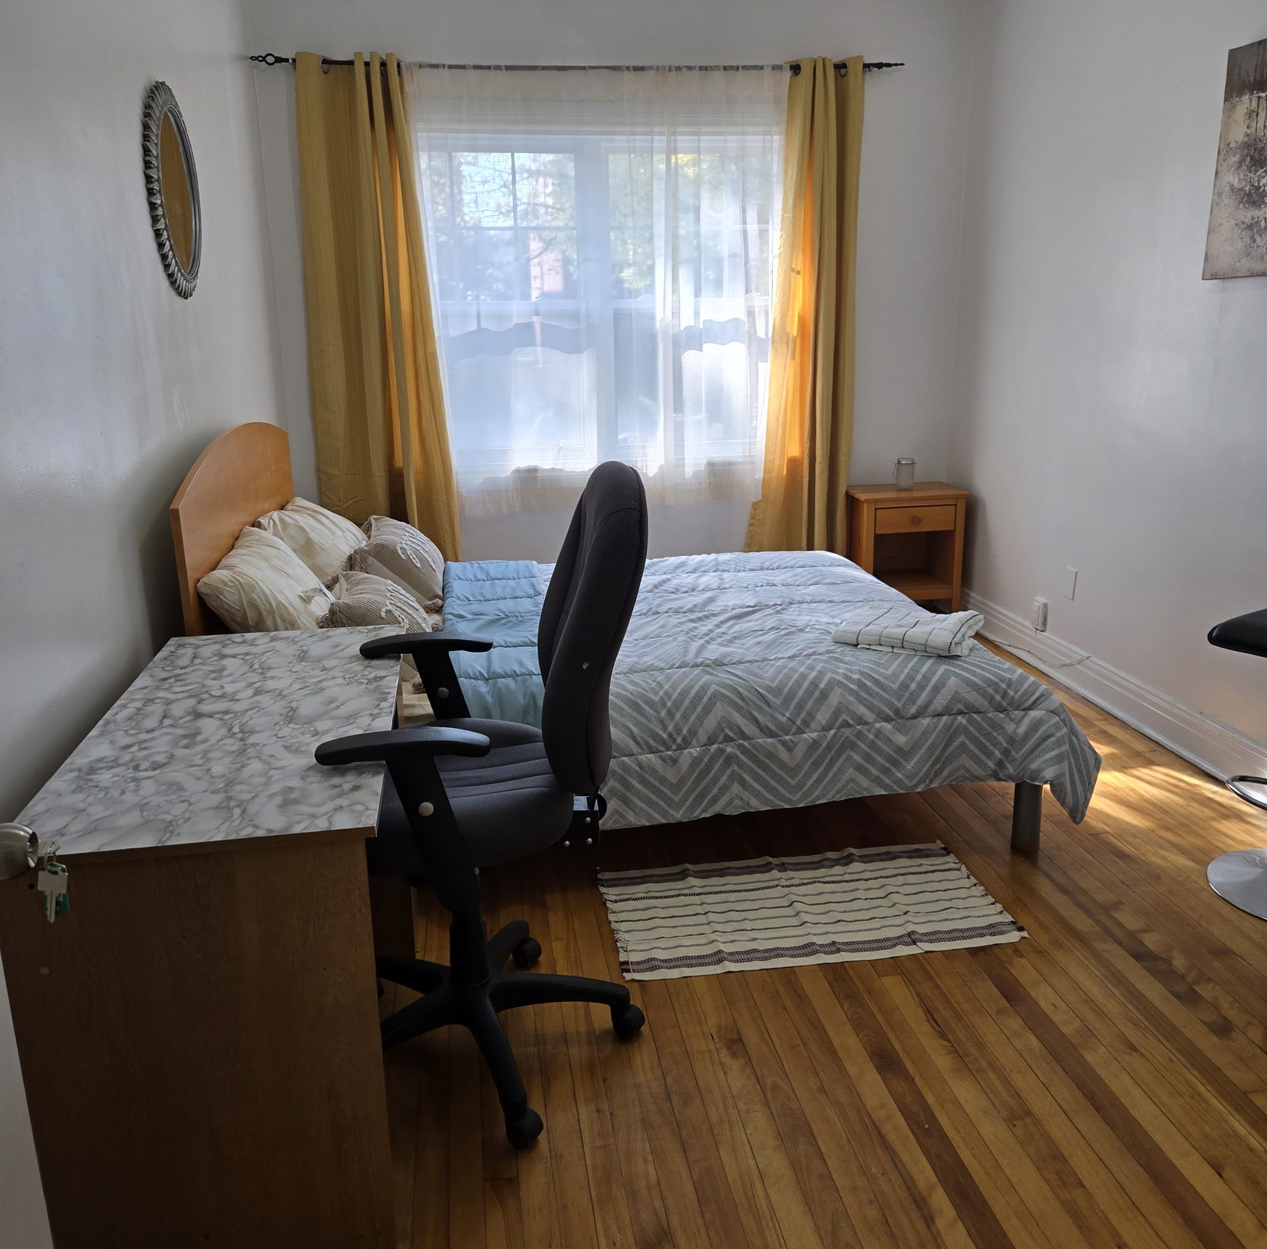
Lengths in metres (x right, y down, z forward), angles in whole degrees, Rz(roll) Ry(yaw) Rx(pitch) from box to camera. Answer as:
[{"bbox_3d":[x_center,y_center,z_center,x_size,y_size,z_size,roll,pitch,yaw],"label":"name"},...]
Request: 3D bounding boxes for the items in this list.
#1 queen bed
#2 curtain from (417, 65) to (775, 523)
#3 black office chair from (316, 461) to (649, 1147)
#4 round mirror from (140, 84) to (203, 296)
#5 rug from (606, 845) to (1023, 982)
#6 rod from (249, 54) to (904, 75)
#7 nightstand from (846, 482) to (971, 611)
[{"bbox_3d":[-0.041,-0.070,3.395,2.161,1.087,1.717,-3,16,-8],"label":"queen bed"},{"bbox_3d":[-0.117,-1.358,4.693,1.571,1.786,0.083,-3,16,-8],"label":"curtain"},{"bbox_3d":[-0.262,0.282,2.040,0.607,1.144,0.632,-2,16,-6],"label":"black office chair"},{"bbox_3d":[-1.202,-1.147,2.971,0.031,0.528,0.521,-3,16,-8],"label":"round mirror"},{"bbox_3d":[0.402,0.671,2.719,0.942,0.013,0.503,-3,16,-8],"label":"rug"},{"bbox_3d":[-0.168,-2.217,4.443,2.602,0.058,0.076,-3,16,-8],"label":"rod"},{"bbox_3d":[1.221,-0.299,5.050,0.479,0.606,0.396,-3,16,-8],"label":"nightstand"}]

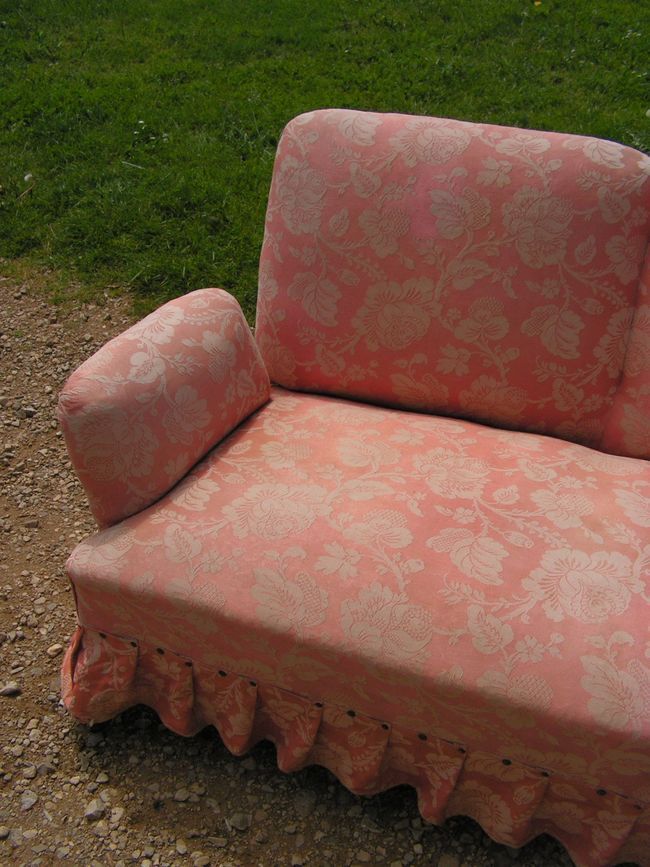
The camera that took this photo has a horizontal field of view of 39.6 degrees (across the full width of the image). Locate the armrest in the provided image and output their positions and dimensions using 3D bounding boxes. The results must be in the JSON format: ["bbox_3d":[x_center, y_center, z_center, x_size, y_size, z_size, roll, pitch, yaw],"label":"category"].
[{"bbox_3d":[-0.279,-0.060,1.678,0.165,0.250,0.455,17,40,22],"label":"armrest"}]

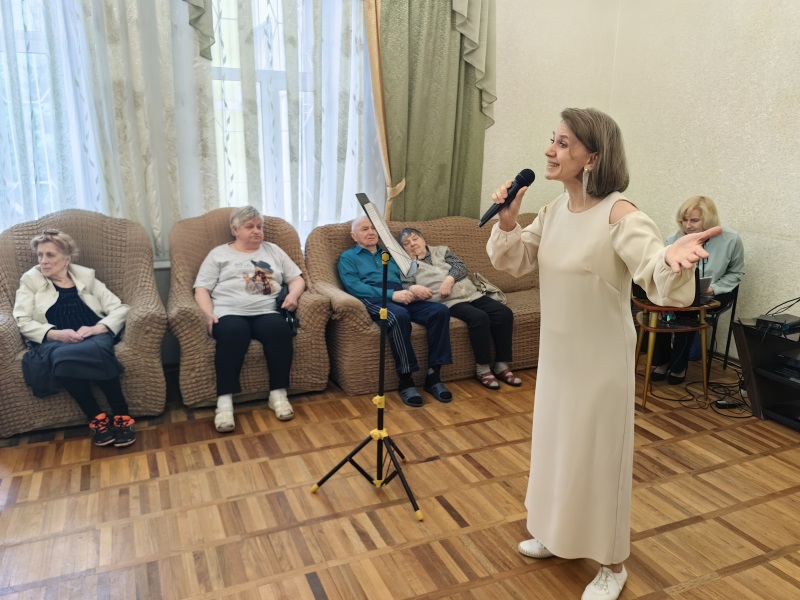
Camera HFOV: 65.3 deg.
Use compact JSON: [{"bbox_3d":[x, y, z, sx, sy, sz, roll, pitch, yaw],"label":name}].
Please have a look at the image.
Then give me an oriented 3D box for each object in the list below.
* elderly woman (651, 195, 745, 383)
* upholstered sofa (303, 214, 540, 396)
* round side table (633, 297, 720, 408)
[{"bbox_3d":[2.047,-0.080,4.312,0.528,1.238,0.619,13,18,39],"label":"elderly woman"},{"bbox_3d":[0.531,-0.080,4.640,2.363,1.012,0.936,-5,15,-24],"label":"upholstered sofa"},{"bbox_3d":[1.683,0.301,3.987,0.566,0.634,0.566,13,18,39],"label":"round side table"}]

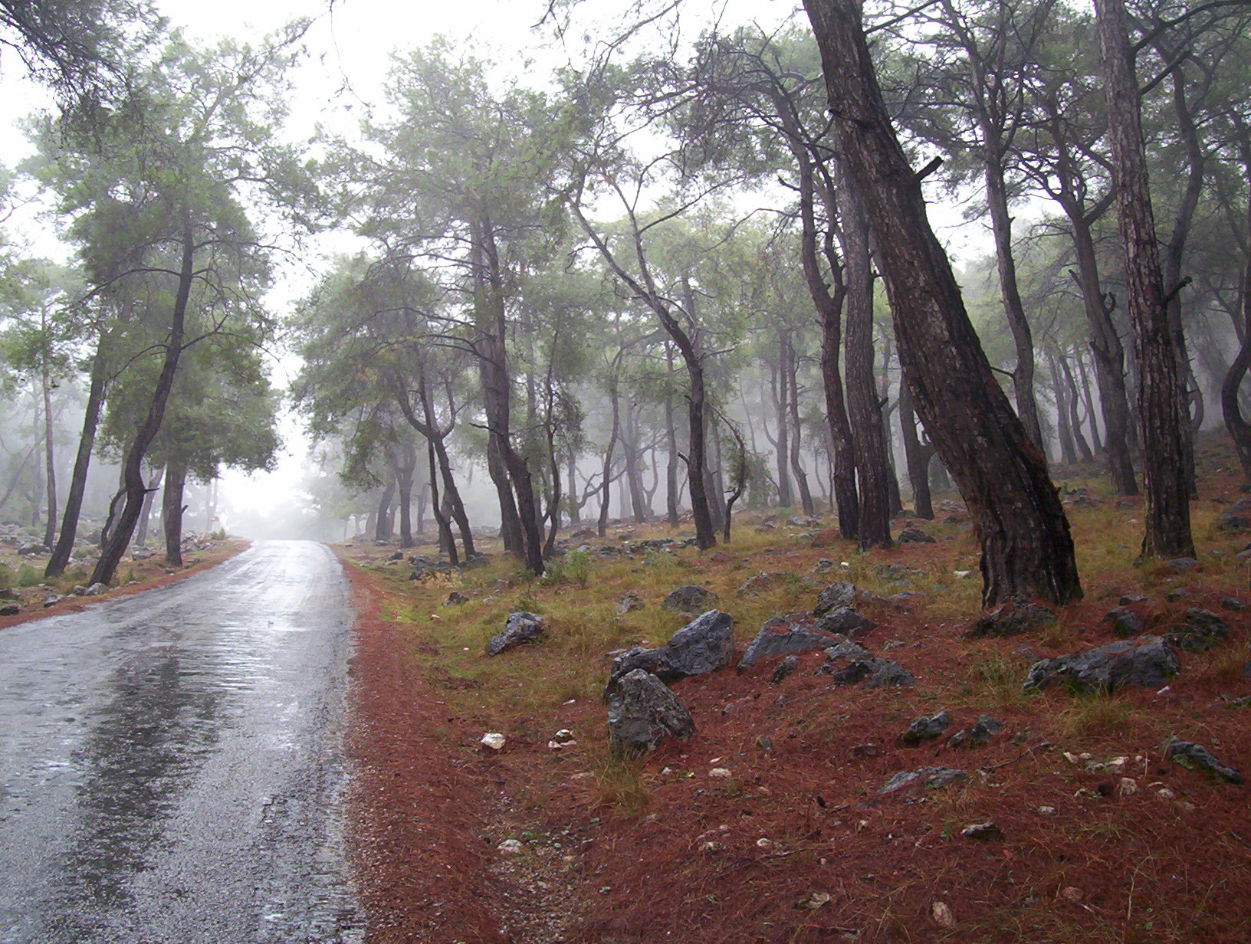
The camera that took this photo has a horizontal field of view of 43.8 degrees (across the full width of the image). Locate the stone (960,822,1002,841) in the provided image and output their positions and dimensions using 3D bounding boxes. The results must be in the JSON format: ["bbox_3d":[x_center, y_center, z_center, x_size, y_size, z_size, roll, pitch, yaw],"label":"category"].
[{"bbox_3d":[1.313,1.328,5.750,0.154,0.051,0.110,0,-2,0],"label":"stone"}]

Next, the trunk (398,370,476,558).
[{"bbox_3d":[-4.227,-0.187,35.000,1.721,4.216,1.300,0,-2,0],"label":"trunk"}]

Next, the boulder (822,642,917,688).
[{"bbox_3d":[1.543,1.227,9.900,0.590,0.280,0.450,0,-2,0],"label":"boulder"}]

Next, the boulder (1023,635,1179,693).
[{"bbox_3d":[2.625,1.066,8.600,0.830,0.290,0.480,0,-2,0],"label":"boulder"}]

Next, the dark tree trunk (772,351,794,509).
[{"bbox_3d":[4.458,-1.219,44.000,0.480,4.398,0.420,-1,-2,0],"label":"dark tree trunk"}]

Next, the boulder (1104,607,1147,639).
[{"bbox_3d":[3.013,0.909,9.400,0.249,0.195,0.240,0,-2,0],"label":"boulder"}]

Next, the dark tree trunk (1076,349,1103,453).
[{"bbox_3d":[15.198,-2.337,51.000,0.864,3.426,0.500,0,-2,0],"label":"dark tree trunk"}]

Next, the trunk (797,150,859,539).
[{"bbox_3d":[3.571,-2.253,27.500,1.087,6.871,0.600,0,-2,0],"label":"trunk"}]

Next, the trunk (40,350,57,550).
[{"bbox_3d":[-19.280,-0.740,52.000,0.420,6.604,0.400,-2,-2,0],"label":"trunk"}]

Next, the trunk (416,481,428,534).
[{"bbox_3d":[-8.612,1.554,66.000,0.538,2.237,0.450,0,-2,0],"label":"trunk"}]

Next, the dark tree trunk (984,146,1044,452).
[{"bbox_3d":[5.667,-2.295,22.500,0.941,4.799,0.650,0,-2,0],"label":"dark tree trunk"}]

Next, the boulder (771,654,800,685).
[{"bbox_3d":[1.070,1.319,10.400,0.190,0.190,0.170,0,-2,0],"label":"boulder"}]

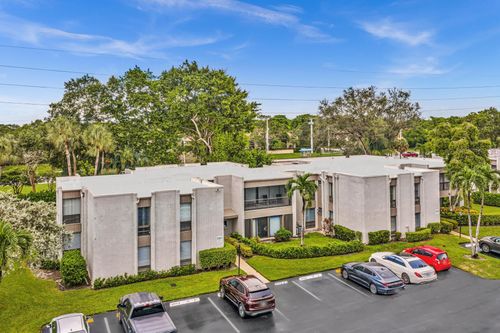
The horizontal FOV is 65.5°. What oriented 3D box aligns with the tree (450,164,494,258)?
[{"bbox_3d":[18.245,3.656,31.874,3.608,7.677,3.428,3,7,30],"label":"tree"}]

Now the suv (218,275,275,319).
[{"bbox_3d":[-0.275,7.577,23.637,1.891,1.656,4.724,-3,7,-26],"label":"suv"}]

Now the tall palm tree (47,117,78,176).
[{"bbox_3d":[-28.634,-1.459,59.360,4.887,12.255,4.643,-3,7,-26],"label":"tall palm tree"}]

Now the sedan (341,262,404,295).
[{"bbox_3d":[8.245,7.367,26.631,1.823,1.421,4.802,-3,7,-24],"label":"sedan"}]

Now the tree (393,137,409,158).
[{"bbox_3d":[31.182,-2.283,80.366,3.100,7.620,3.100,0,7,0],"label":"tree"}]

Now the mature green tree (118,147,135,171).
[{"bbox_3d":[-18.260,0.747,57.566,2.370,7.430,2.370,0,7,0],"label":"mature green tree"}]

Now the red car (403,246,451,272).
[{"bbox_3d":[13.658,6.971,30.182,1.568,1.450,3.577,-3,7,-25],"label":"red car"}]

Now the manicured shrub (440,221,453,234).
[{"bbox_3d":[20.082,6.191,40.050,1.350,1.100,1.300,-3,8,-25],"label":"manicured shrub"}]

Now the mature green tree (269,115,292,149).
[{"bbox_3d":[9.985,-9.745,127.246,7.857,14.433,7.464,0,6,4],"label":"mature green tree"}]

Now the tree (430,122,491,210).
[{"bbox_3d":[26.490,0.090,48.916,7.551,11.183,7.173,3,7,28],"label":"tree"}]

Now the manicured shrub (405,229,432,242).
[{"bbox_3d":[16.003,6.500,37.072,2.600,0.950,1.000,-3,7,-25],"label":"manicured shrub"}]

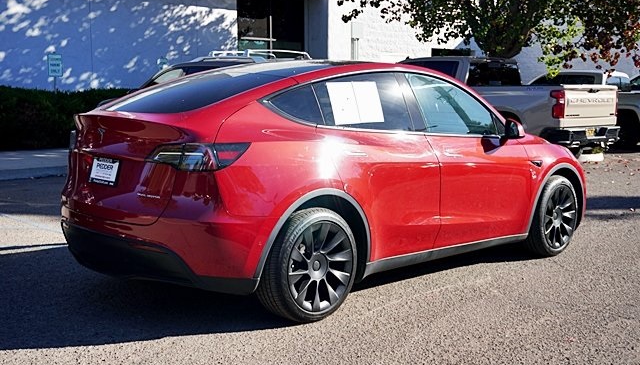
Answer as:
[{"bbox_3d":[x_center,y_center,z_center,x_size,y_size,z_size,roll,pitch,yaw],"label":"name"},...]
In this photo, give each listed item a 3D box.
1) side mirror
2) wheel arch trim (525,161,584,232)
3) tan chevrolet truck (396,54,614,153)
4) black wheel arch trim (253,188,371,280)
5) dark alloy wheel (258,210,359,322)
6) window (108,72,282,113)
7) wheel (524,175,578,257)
[{"bbox_3d":[1.502,-0.414,5.901,0.160,0.160,0.210,-6,10,-44],"label":"side mirror"},{"bbox_3d":[2.018,0.112,6.546,0.970,0.550,0.100,-6,10,-44],"label":"wheel arch trim"},{"bbox_3d":[2.649,-1.394,14.883,2.070,1.960,5.890,-6,9,-43],"label":"tan chevrolet truck"},{"bbox_3d":[-0.031,0.292,4.537,0.940,0.520,0.100,-6,10,-44],"label":"black wheel arch trim"},{"bbox_3d":[-0.073,0.488,4.664,0.700,0.700,0.250,-6,10,-44],"label":"dark alloy wheel"},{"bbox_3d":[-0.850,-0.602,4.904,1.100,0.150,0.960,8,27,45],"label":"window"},{"bbox_3d":[1.991,0.282,6.677,0.700,0.700,0.250,-6,10,-44],"label":"wheel"}]

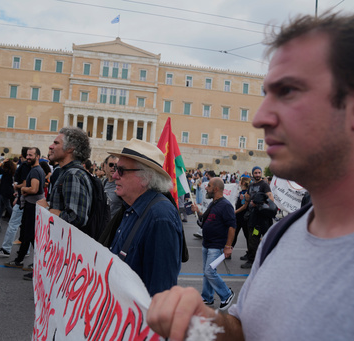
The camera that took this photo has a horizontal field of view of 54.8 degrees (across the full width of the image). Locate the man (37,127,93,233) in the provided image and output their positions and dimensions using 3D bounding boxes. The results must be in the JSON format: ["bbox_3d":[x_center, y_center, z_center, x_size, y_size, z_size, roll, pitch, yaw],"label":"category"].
[{"bbox_3d":[-0.780,0.580,2.340,0.500,1.770,0.540,5,-2,-20],"label":"man"}]

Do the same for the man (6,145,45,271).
[{"bbox_3d":[-2.210,0.570,5.000,0.600,1.750,0.520,5,-2,-19],"label":"man"}]

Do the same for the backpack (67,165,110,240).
[{"bbox_3d":[-0.600,0.260,2.420,0.250,0.500,0.320,5,-2,-21],"label":"backpack"}]

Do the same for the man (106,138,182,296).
[{"bbox_3d":[-0.170,0.660,1.700,0.460,1.670,0.530,5,-2,-23],"label":"man"}]

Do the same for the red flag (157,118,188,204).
[{"bbox_3d":[-0.090,-0.090,4.700,0.500,1.250,0.280,4,-2,0],"label":"red flag"}]

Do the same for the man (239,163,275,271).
[{"bbox_3d":[1.430,0.830,6.100,0.500,1.790,0.580,6,-3,-44],"label":"man"}]

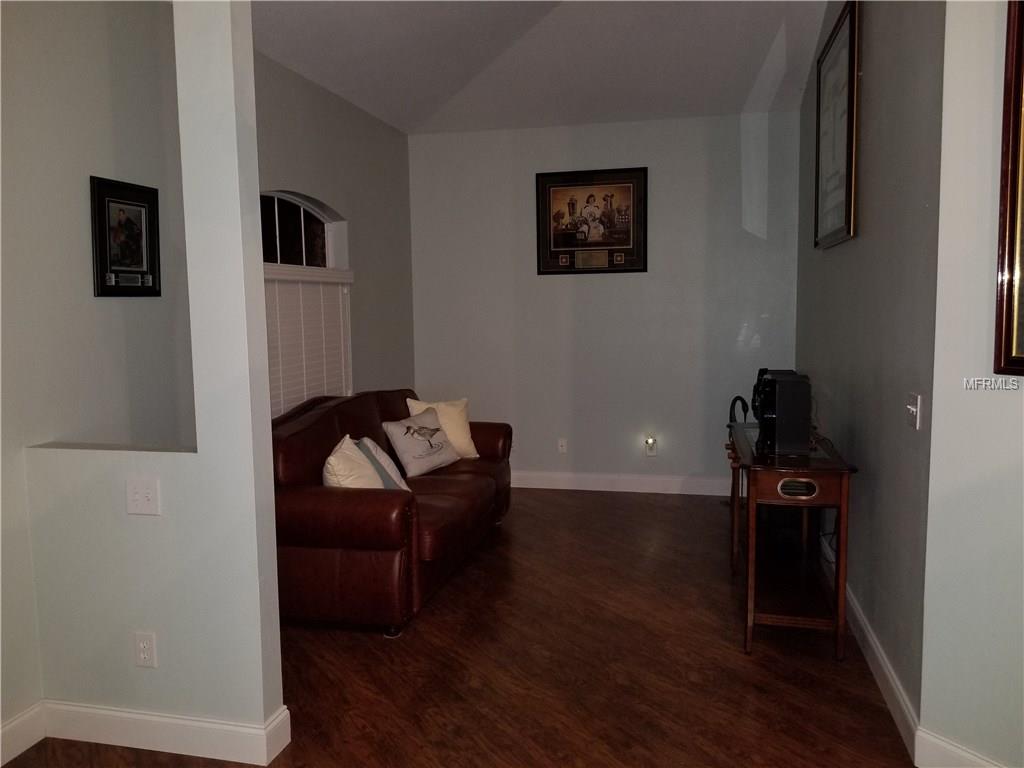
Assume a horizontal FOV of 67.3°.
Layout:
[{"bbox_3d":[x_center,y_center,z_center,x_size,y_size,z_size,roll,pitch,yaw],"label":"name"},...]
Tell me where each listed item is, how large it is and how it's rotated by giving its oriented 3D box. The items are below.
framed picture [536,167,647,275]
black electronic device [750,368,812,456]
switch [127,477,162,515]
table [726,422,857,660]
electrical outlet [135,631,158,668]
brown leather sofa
[{"bbox_3d":[0.584,-1.198,5.689,0.823,0.754,0.035,0,6,14],"label":"framed picture"},{"bbox_3d":[1.141,0.117,3.296,0.230,0.330,0.270,0,6,14],"label":"black electronic device"},{"bbox_3d":[-1.146,0.353,2.386,0.118,0.114,0.012,0,6,14],"label":"switch"},{"bbox_3d":[1.210,0.650,3.479,0.443,0.776,1.080,0,6,14],"label":"table"},{"bbox_3d":[-1.165,0.846,2.440,0.071,0.115,0.012,0,6,14],"label":"electrical outlet"},{"bbox_3d":[-0.676,0.527,4.229,0.903,0.935,2.050,0,6,14],"label":"brown leather sofa"}]

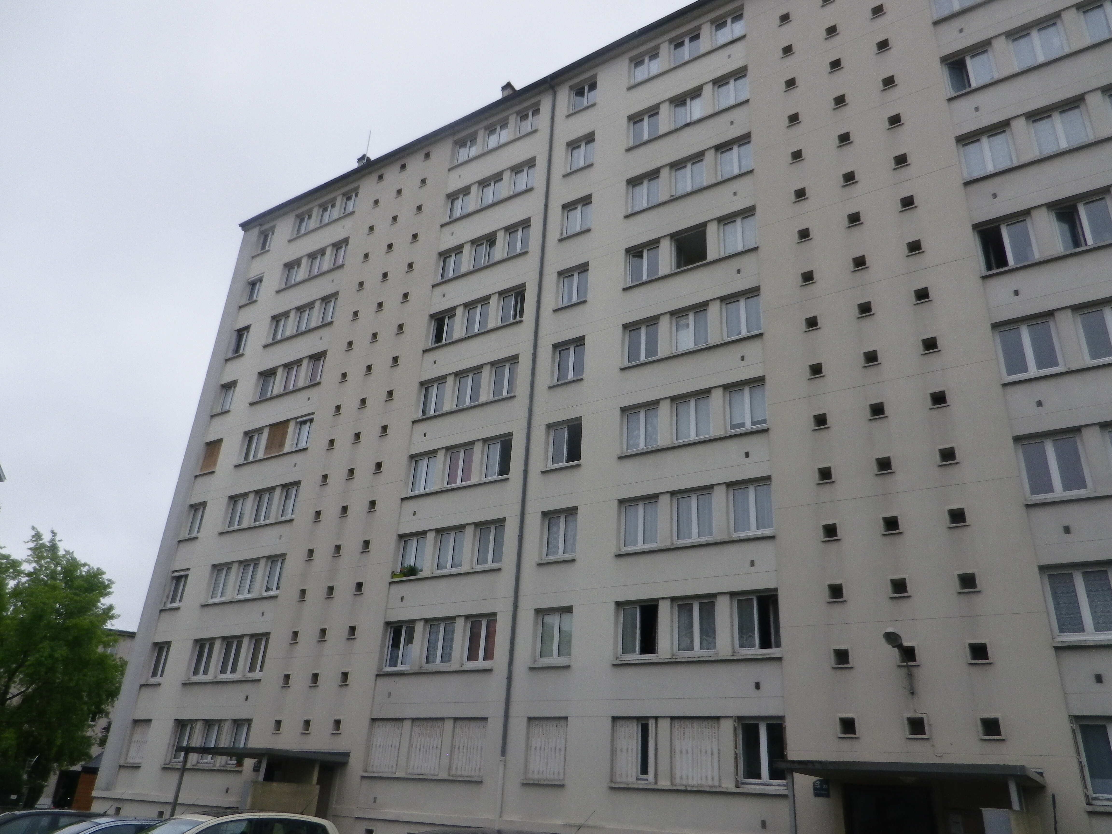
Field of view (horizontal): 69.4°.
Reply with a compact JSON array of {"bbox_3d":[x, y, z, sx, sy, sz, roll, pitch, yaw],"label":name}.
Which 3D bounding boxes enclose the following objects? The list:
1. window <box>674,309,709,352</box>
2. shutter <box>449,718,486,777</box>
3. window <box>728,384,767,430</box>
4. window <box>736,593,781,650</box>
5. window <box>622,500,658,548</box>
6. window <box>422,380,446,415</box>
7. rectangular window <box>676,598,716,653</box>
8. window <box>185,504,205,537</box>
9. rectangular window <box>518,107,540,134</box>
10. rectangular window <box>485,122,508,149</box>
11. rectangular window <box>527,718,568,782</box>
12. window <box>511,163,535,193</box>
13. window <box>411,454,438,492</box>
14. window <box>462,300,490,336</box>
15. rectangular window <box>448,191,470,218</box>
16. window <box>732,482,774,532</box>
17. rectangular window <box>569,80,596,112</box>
[{"bbox_3d":[3.800,-2.448,22.327,1.180,1.251,0.120,-13,-30,31],"label":"window"},{"bbox_3d":[-2.292,8.706,21.275,1.140,1.400,0.080,-13,-29,31],"label":"shutter"},{"bbox_3d":[4.919,-0.254,20.684,1.130,1.240,0.120,-13,-29,31],"label":"window"},{"bbox_3d":[4.611,4.709,18.381,1.130,1.240,0.120,-13,-29,31],"label":"window"},{"bbox_3d":[2.214,2.780,20.737,1.130,1.320,0.120,-13,-30,31],"label":"window"},{"bbox_3d":[-4.138,-0.620,27.240,1.080,1.251,0.130,-12,-29,31],"label":"window"},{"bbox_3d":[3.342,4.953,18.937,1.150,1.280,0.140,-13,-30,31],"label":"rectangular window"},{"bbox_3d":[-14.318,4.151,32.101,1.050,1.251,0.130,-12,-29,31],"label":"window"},{"bbox_3d":[-0.930,-11.048,30.254,1.132,1.278,0.120,-13,-30,31],"label":"rectangular window"},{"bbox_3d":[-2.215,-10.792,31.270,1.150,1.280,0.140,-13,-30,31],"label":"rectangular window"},{"bbox_3d":[-0.194,8.097,19.662,1.170,1.370,0.120,-13,-30,31],"label":"rectangular window"},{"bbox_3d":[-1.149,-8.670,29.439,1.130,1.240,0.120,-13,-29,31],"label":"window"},{"bbox_3d":[-4.243,1.855,26.010,1.130,1.320,0.120,-13,-30,31],"label":"window"},{"bbox_3d":[-2.724,-3.377,27.621,1.110,1.251,0.130,-12,-29,31],"label":"window"},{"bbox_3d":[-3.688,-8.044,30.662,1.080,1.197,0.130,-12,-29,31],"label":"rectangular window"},{"bbox_3d":[4.733,2.176,19.243,1.134,1.251,0.120,-13,-30,31],"label":"window"},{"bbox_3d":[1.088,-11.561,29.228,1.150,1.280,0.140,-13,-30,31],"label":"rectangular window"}]

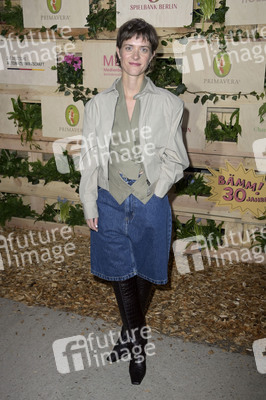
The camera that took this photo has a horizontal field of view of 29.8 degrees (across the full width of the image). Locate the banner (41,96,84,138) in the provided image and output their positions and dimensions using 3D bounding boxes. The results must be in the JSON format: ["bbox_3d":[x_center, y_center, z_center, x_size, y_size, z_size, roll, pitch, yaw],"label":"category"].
[{"bbox_3d":[-0.489,-0.656,4.049,0.580,0.336,0.020,7,18,21],"label":"banner"}]

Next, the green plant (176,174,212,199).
[{"bbox_3d":[0.446,-0.110,3.797,0.250,0.165,0.180,6,18,19],"label":"green plant"}]

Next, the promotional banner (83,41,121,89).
[{"bbox_3d":[-0.122,-0.988,3.699,0.560,0.337,0.020,6,18,19],"label":"promotional banner"}]

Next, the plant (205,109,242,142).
[{"bbox_3d":[0.651,-0.535,3.589,0.250,0.225,0.180,6,18,19],"label":"plant"}]

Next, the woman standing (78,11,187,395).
[{"bbox_3d":[0.003,0.064,2.278,0.483,1.680,0.350,0,17,0],"label":"woman standing"}]

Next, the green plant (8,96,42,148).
[{"bbox_3d":[-0.891,-0.638,4.113,0.250,0.400,0.200,6,18,19],"label":"green plant"}]

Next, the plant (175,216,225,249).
[{"bbox_3d":[0.505,0.245,3.898,0.397,0.252,0.220,7,18,21],"label":"plant"}]

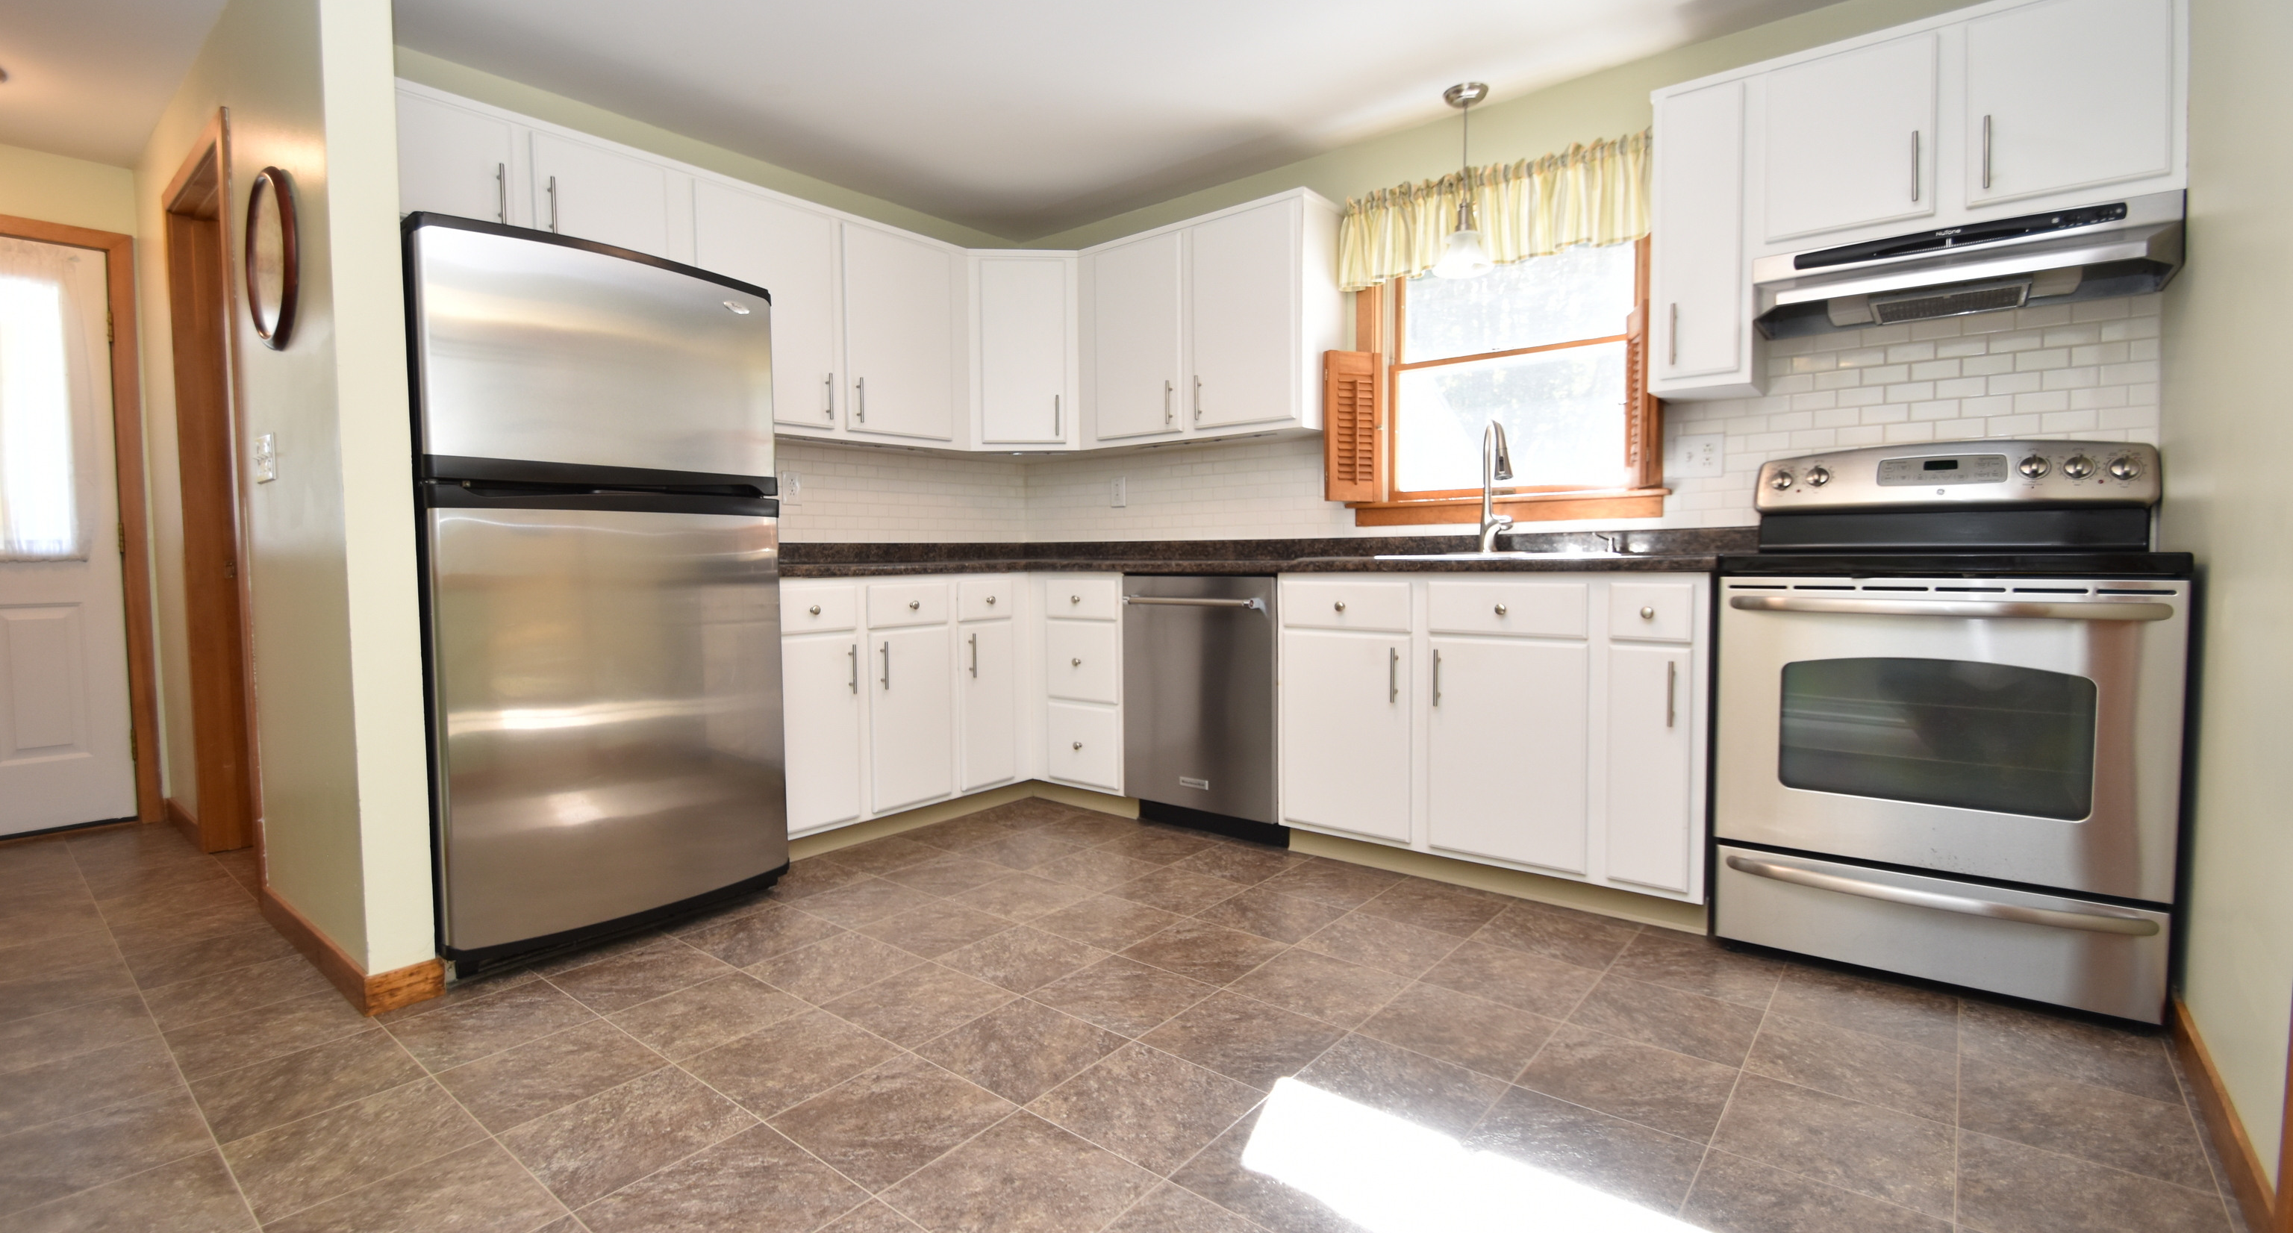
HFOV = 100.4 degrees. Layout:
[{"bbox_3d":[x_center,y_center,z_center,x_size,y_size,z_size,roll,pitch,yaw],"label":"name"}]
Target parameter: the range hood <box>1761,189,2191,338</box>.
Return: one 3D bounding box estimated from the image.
[{"bbox_3d":[1.938,-0.826,2.320,0.756,0.151,0.322,2,3,38],"label":"range hood"}]

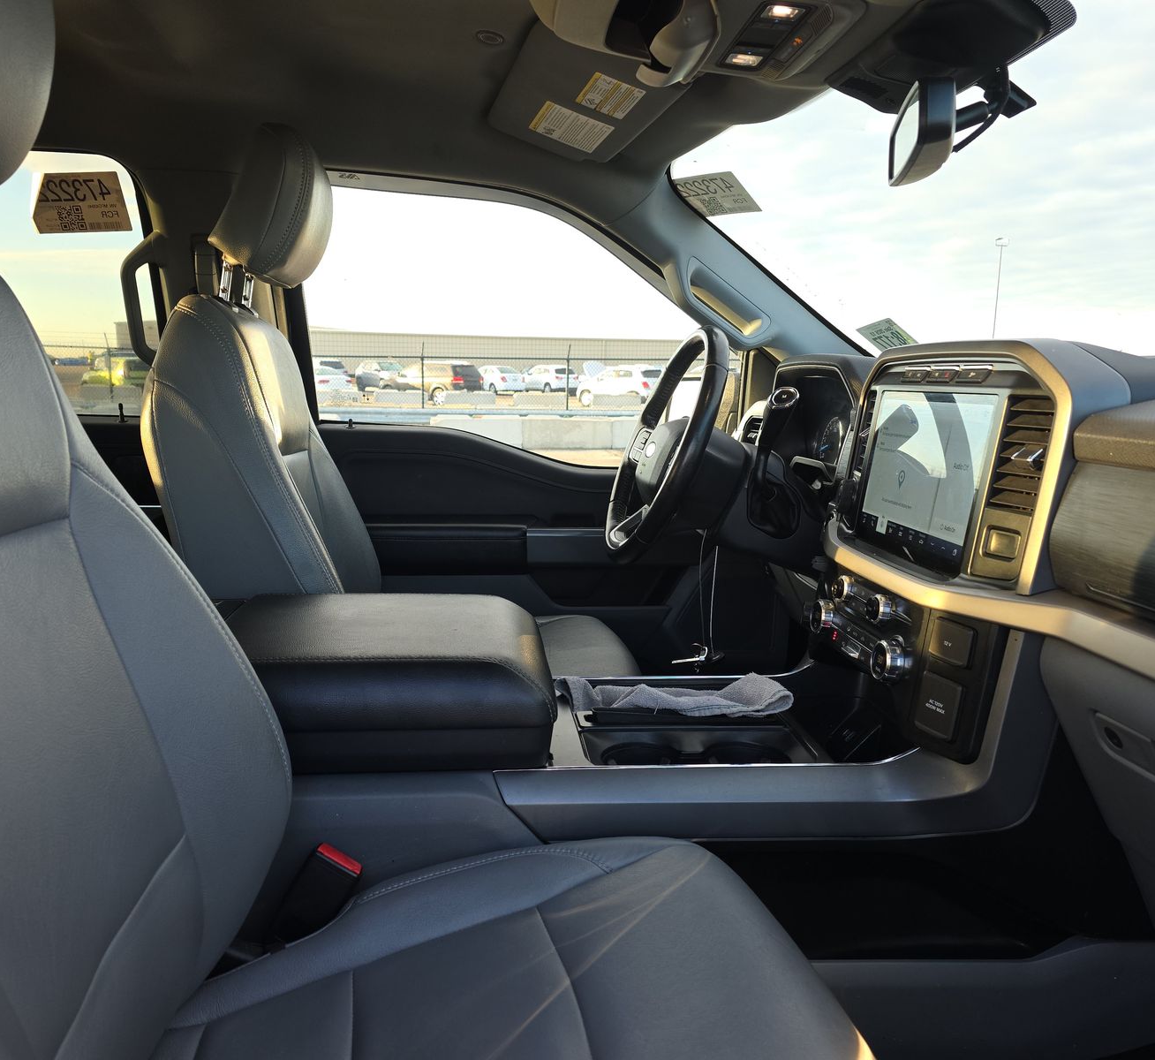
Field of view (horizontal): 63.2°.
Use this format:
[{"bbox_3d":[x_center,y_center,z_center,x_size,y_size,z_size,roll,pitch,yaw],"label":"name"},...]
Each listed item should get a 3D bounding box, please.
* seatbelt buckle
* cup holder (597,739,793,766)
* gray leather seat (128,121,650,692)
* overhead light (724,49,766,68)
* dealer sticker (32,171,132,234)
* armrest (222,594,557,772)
[{"bbox_3d":[-0.241,0.338,0.856,0.045,0.095,0.027,31,5,-11],"label":"seatbelt buckle"},{"bbox_3d":[0.121,0.274,1.015,0.200,0.070,0.100,0,10,-7],"label":"cup holder"},{"bbox_3d":[-0.230,-0.053,1.413,0.770,1.050,0.560,0,10,-7],"label":"gray leather seat"},{"bbox_3d":[0.182,-0.516,1.030,0.038,0.014,0.048,0,10,-7],"label":"overhead light"},{"bbox_3d":[-0.852,-0.558,1.601,0.157,0.098,0.004,-4,30,-5],"label":"dealer sticker"},{"bbox_3d":[-0.208,0.149,1.024,0.360,0.120,0.285,0,10,-7],"label":"armrest"}]

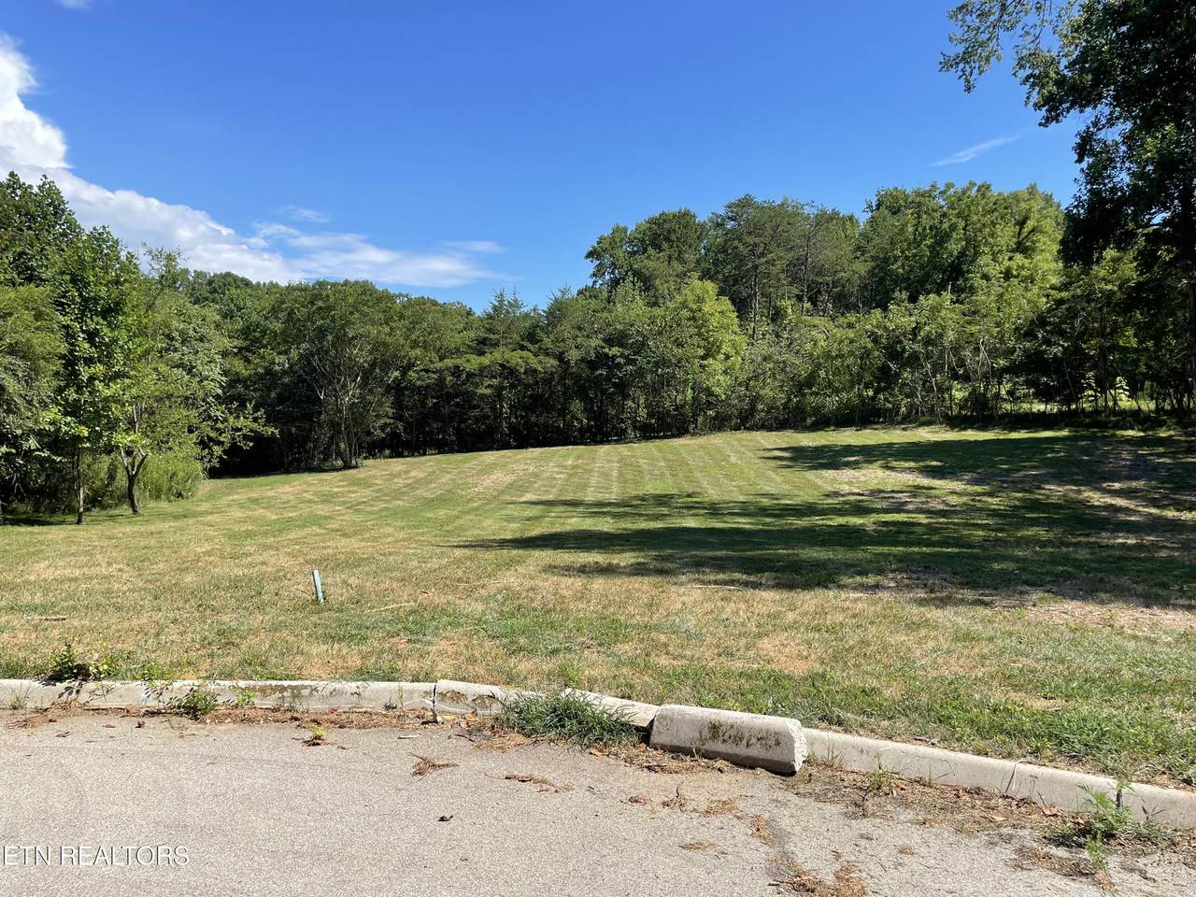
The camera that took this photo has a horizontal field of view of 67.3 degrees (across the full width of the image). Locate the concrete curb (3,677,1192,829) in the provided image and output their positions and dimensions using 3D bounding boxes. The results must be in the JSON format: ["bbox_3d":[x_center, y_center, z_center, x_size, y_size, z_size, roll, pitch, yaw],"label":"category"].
[{"bbox_3d":[-0.503,1.481,4.944,6.400,0.165,0.820,0,0,16],"label":"concrete curb"}]

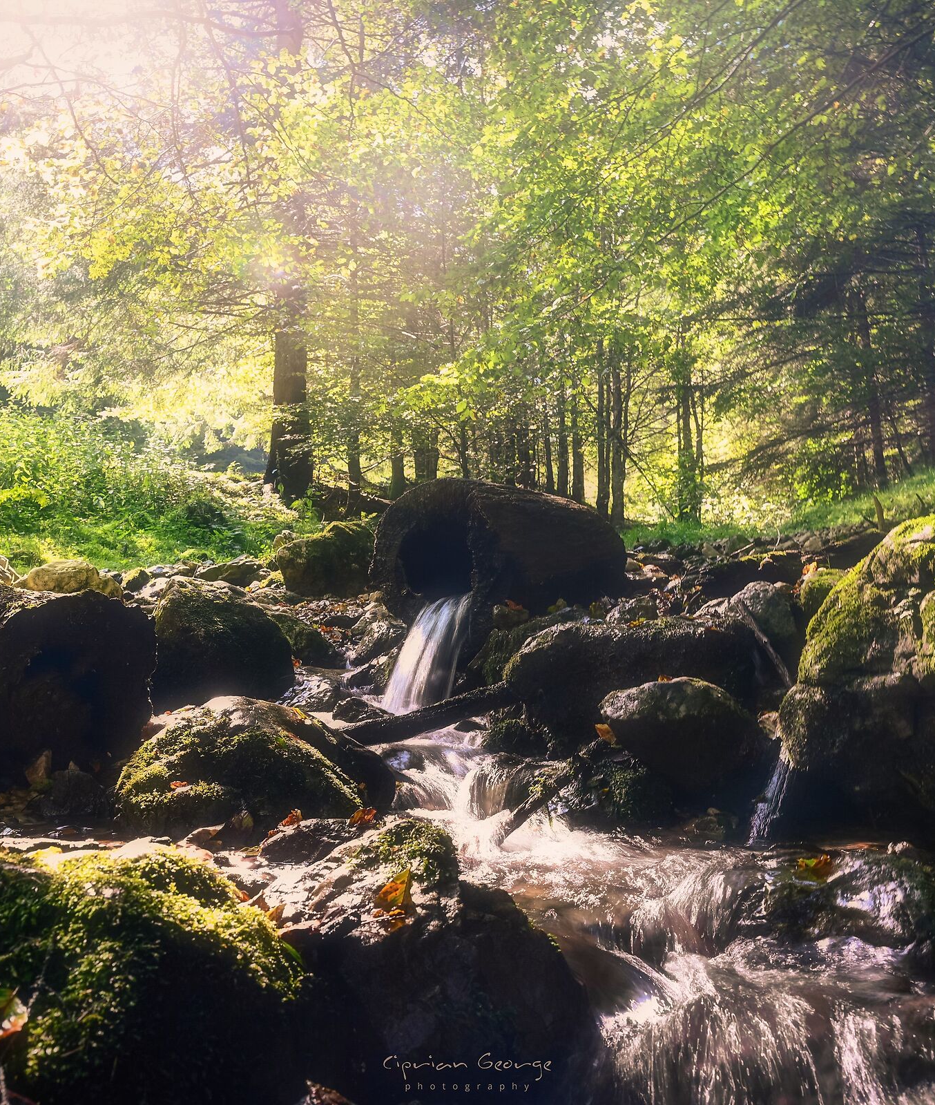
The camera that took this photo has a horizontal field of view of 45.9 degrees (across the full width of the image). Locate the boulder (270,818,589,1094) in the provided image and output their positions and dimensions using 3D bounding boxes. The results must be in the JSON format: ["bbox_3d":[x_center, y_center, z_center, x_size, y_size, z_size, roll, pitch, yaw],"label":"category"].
[{"bbox_3d":[-0.065,0.640,1.850,0.520,0.360,0.450,0,-2,0],"label":"boulder"}]

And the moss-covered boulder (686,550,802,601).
[{"bbox_3d":[1.360,0.110,5.400,0.570,0.250,0.400,0,-2,0],"label":"moss-covered boulder"}]

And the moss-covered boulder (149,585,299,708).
[{"bbox_3d":[-0.890,0.310,4.000,0.560,0.430,0.500,0,-2,0],"label":"moss-covered boulder"}]

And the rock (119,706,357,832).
[{"bbox_3d":[-0.540,0.500,2.620,0.580,0.280,0.460,0,-1,-6],"label":"rock"}]

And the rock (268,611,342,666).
[{"bbox_3d":[-0.690,0.345,4.450,0.360,0.230,0.320,0,-2,0],"label":"rock"}]

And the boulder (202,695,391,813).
[{"bbox_3d":[-0.430,0.510,2.800,0.500,0.280,0.420,0,-1,-6],"label":"boulder"}]

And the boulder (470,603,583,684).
[{"bbox_3d":[0.245,0.377,4.400,0.500,0.340,0.400,0,0,0],"label":"boulder"}]

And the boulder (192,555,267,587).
[{"bbox_3d":[-1.160,0.090,5.400,0.370,0.150,0.280,0,-1,-6],"label":"boulder"}]

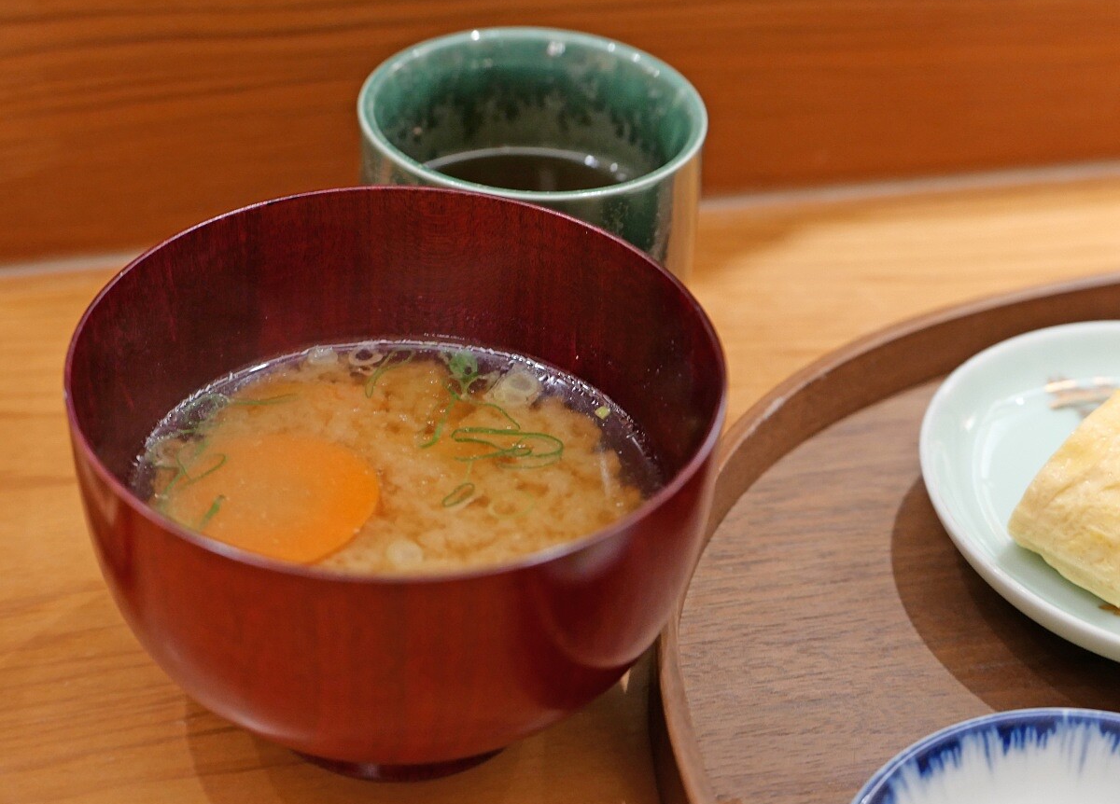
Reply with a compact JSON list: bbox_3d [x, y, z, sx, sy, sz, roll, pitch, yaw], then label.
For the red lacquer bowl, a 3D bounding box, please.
[{"bbox_3d":[-0.030,0.023,0.371,0.115,0.077,0.115,4,38,0],"label":"red lacquer bowl"}]

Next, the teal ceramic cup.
[{"bbox_3d":[-0.007,-0.037,0.455,0.076,0.071,0.076,2,38,-2],"label":"teal ceramic cup"}]

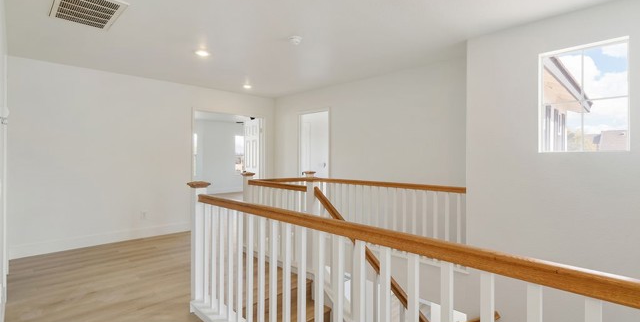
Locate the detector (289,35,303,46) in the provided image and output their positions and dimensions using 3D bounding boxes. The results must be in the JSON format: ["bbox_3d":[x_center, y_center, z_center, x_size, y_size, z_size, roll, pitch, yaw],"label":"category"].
[{"bbox_3d":[-0.254,-1.241,3.123,0.142,0.050,0.142,0,0,0],"label":"detector"}]

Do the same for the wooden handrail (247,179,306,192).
[{"bbox_3d":[-0.513,0.292,3.617,0.057,0.059,1.196,0,1,-44],"label":"wooden handrail"}]

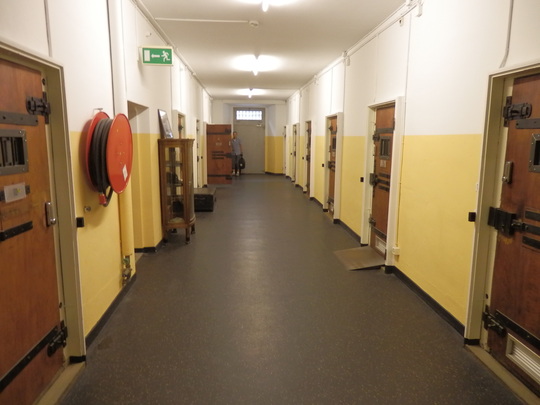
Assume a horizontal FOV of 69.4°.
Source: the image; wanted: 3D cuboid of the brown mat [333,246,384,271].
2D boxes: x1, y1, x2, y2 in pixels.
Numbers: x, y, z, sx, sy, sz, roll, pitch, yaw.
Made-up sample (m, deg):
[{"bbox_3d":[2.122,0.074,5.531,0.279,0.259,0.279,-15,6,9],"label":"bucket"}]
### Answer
[{"bbox_3d":[1.169,0.720,5.084,0.520,0.080,0.780,0,10,-4],"label":"brown mat"}]

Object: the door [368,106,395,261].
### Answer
[{"bbox_3d":[1.521,-0.266,5.136,0.090,1.960,0.840,0,10,-4],"label":"door"}]

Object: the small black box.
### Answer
[{"bbox_3d":[-1.498,-0.064,8.777,0.540,0.355,1.000,0,10,-4],"label":"small black box"}]

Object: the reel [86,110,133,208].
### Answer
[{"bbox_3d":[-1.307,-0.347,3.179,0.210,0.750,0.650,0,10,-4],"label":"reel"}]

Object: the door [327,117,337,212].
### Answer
[{"bbox_3d":[1.324,-0.699,7.732,0.090,1.960,0.840,0,10,-4],"label":"door"}]

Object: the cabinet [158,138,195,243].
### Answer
[{"bbox_3d":[-1.385,-0.197,6.047,0.460,1.540,0.680,0,10,-4],"label":"cabinet"}]

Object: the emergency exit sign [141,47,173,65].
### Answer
[{"bbox_3d":[-1.362,-1.770,4.712,0.380,0.205,0.070,0,10,-4],"label":"emergency exit sign"}]

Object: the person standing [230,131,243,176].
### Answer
[{"bbox_3d":[-1.328,-1.911,15.494,0.500,1.750,0.320,0,10,-4],"label":"person standing"}]

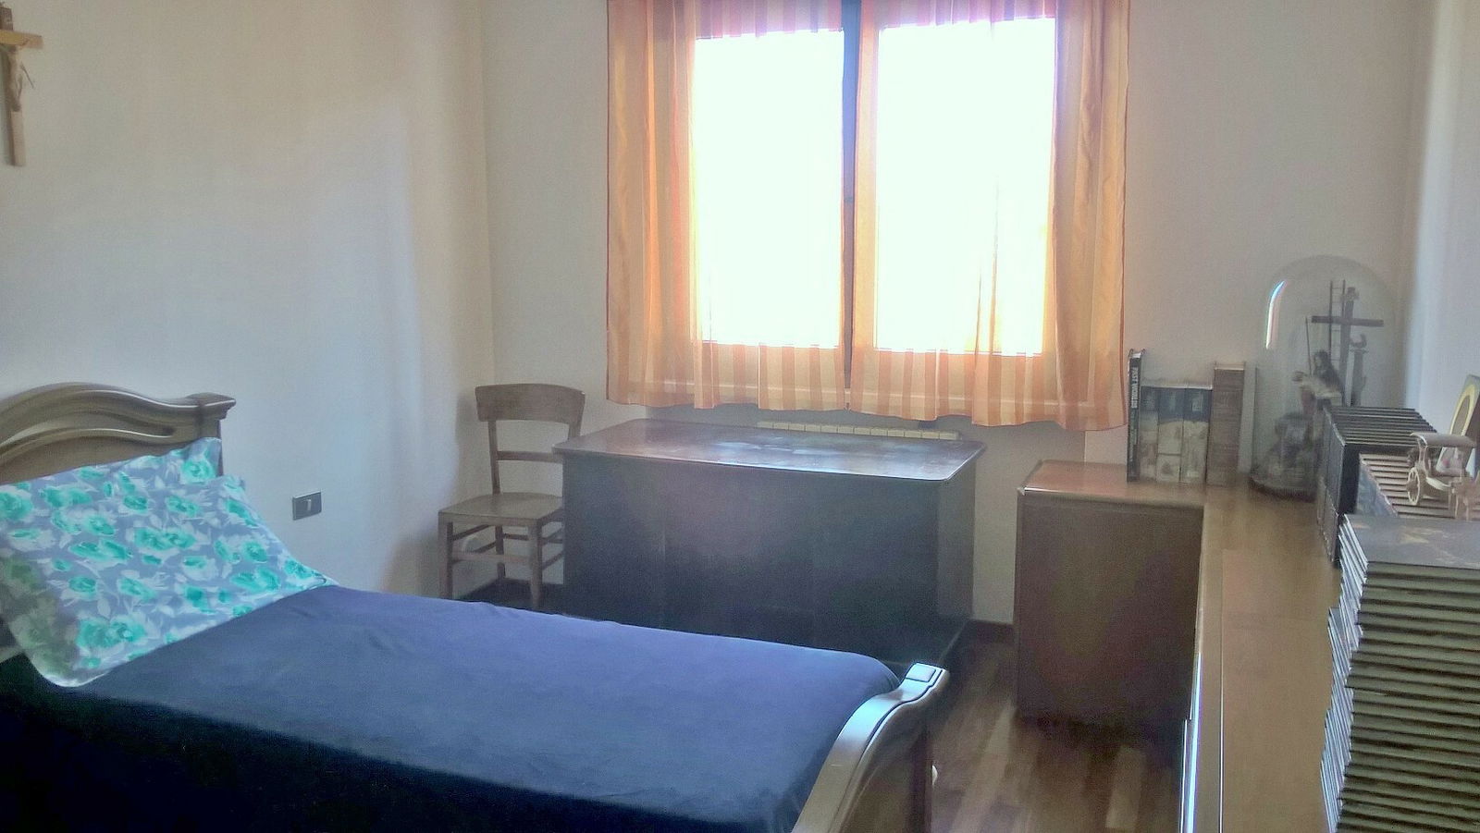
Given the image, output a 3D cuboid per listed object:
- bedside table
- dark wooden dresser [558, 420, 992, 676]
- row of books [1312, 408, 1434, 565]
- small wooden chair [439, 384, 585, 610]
[{"bbox_3d":[1.125,0.540,3.585,0.501,0.696,0.453,3,10,22],"label":"bedside table"},{"bbox_3d":[0.097,0.469,3.849,1.279,0.762,0.606,3,10,22],"label":"dark wooden dresser"},{"bbox_3d":[1.610,0.164,2.971,0.234,0.282,0.638,4,10,22],"label":"row of books"},{"bbox_3d":[-0.850,0.339,4.316,0.465,0.880,0.415,3,10,22],"label":"small wooden chair"}]

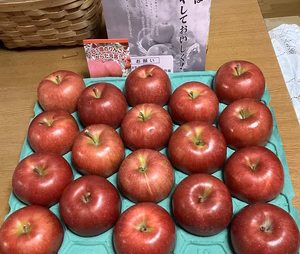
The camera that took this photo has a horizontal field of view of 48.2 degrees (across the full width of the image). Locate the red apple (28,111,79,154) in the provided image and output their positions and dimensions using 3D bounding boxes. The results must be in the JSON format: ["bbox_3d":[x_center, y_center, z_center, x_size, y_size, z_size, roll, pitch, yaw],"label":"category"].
[{"bbox_3d":[-0.167,0.009,0.581,0.085,0.072,0.085,-2,56,5],"label":"red apple"}]

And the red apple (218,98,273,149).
[{"bbox_3d":[0.160,-0.006,0.565,0.088,0.076,0.088,-2,55,5],"label":"red apple"}]

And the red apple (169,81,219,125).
[{"bbox_3d":[0.079,-0.042,0.600,0.086,0.073,0.086,-2,55,5],"label":"red apple"}]

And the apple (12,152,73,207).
[{"bbox_3d":[-0.171,0.082,0.536,0.092,0.080,0.092,-2,55,5],"label":"apple"}]

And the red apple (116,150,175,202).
[{"bbox_3d":[-0.006,0.076,0.519,0.087,0.074,0.087,-2,56,5],"label":"red apple"}]

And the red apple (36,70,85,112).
[{"bbox_3d":[-0.169,-0.068,0.642,0.089,0.077,0.089,-2,55,5],"label":"red apple"}]

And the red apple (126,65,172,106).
[{"bbox_3d":[-0.004,-0.076,0.622,0.084,0.071,0.084,-2,56,5],"label":"red apple"}]

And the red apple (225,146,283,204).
[{"bbox_3d":[0.156,0.071,0.505,0.087,0.075,0.087,-2,56,5],"label":"red apple"}]

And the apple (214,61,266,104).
[{"bbox_3d":[0.161,-0.081,0.607,0.088,0.073,0.088,-2,56,5],"label":"apple"}]

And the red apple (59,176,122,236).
[{"bbox_3d":[-0.089,0.116,0.501,0.090,0.078,0.090,-2,56,5],"label":"red apple"}]

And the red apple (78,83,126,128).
[{"bbox_3d":[-0.086,-0.038,0.613,0.090,0.077,0.090,-2,55,5],"label":"red apple"}]

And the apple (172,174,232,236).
[{"bbox_3d":[0.076,0.113,0.491,0.088,0.075,0.088,-2,55,5],"label":"apple"}]

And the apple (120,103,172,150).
[{"bbox_3d":[-0.006,0.000,0.570,0.086,0.072,0.086,-2,56,5],"label":"apple"}]

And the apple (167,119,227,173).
[{"bbox_3d":[0.077,0.034,0.544,0.091,0.079,0.091,-2,55,5],"label":"apple"}]

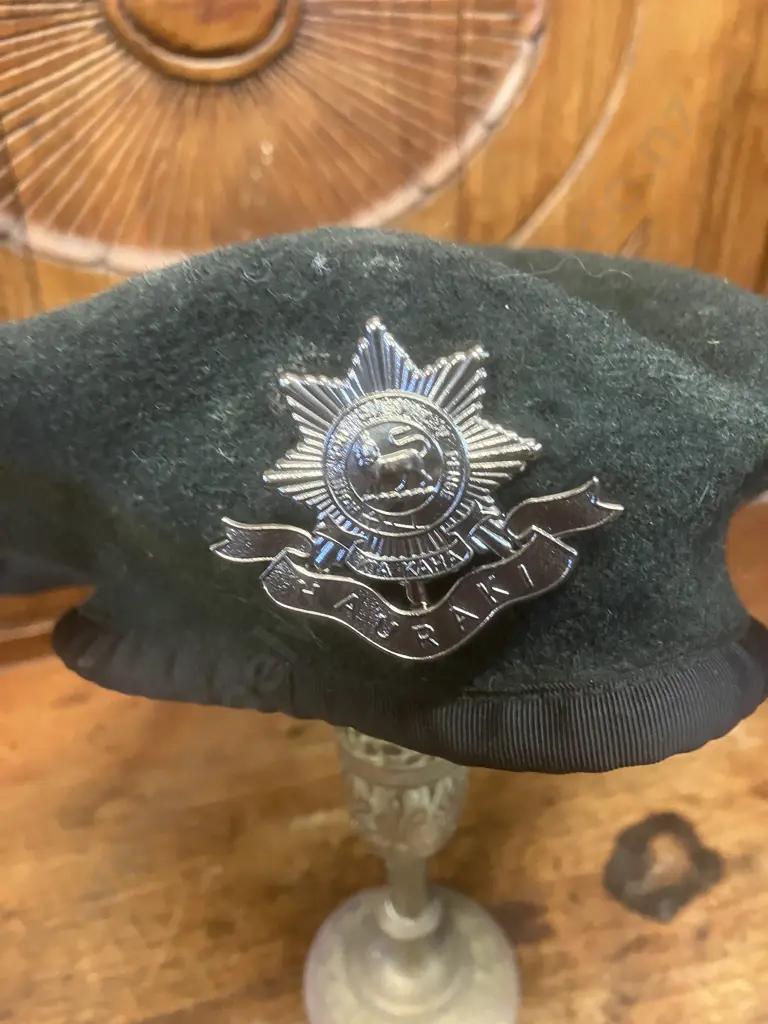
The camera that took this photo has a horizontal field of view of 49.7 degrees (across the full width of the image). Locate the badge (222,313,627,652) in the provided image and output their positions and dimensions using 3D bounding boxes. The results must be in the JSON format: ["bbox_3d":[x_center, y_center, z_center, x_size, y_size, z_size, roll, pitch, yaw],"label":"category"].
[{"bbox_3d":[0.002,-0.002,0.110,0.057,0.046,0.006,-6,14,12],"label":"badge"}]

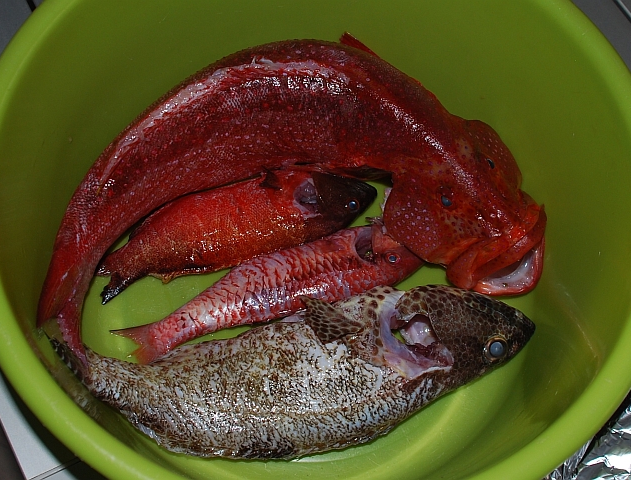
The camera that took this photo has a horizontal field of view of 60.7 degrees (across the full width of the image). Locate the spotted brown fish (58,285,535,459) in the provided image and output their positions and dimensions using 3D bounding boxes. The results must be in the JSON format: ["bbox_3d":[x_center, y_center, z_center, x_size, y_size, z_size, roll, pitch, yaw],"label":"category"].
[{"bbox_3d":[-0.005,0.099,0.406,0.362,0.060,0.118,-5,69,-5],"label":"spotted brown fish"}]

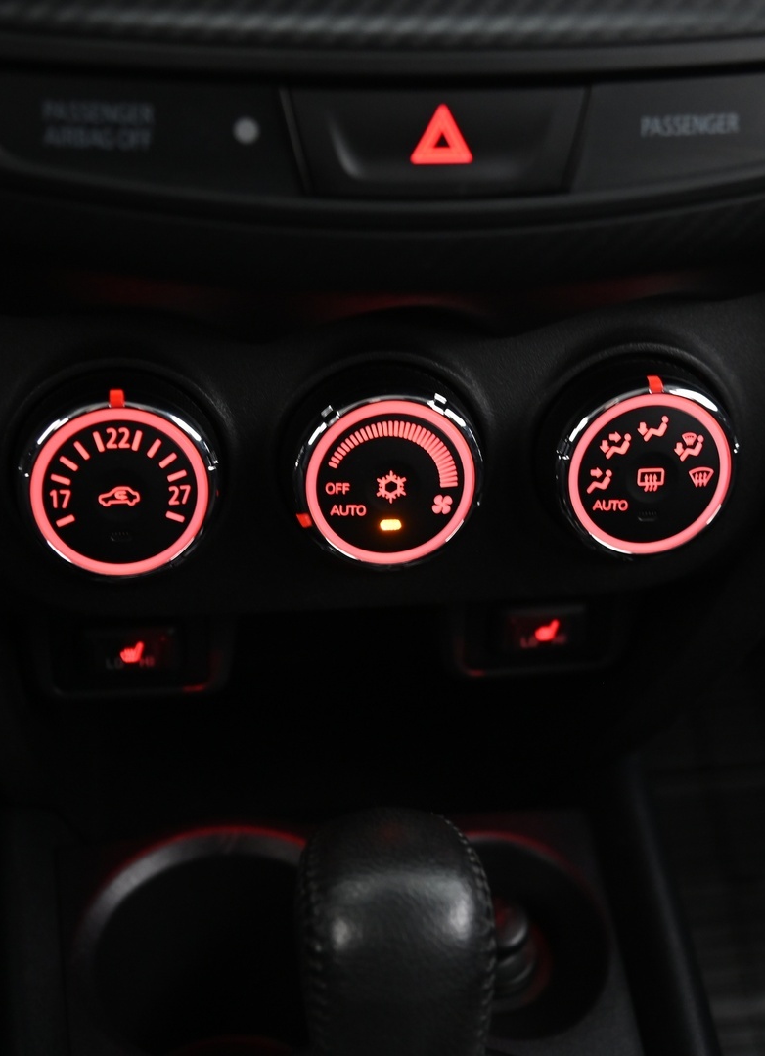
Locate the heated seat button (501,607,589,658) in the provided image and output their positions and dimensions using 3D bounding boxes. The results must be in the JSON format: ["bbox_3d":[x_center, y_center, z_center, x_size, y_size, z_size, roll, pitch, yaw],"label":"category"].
[{"bbox_3d":[0.054,0.034,0.609,0.032,0.018,0.012,-2,22,-9],"label":"heated seat button"}]

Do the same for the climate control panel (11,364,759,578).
[{"bbox_3d":[0.000,-0.017,0.501,0.202,0.055,0.026,-2,19,-9],"label":"climate control panel"}]

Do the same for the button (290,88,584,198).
[{"bbox_3d":[0.012,-0.091,0.415,0.069,0.026,0.015,-2,18,-9],"label":"button"}]

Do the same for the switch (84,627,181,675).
[{"bbox_3d":[-0.084,0.039,0.589,0.032,0.018,0.012,-2,22,-9],"label":"switch"}]

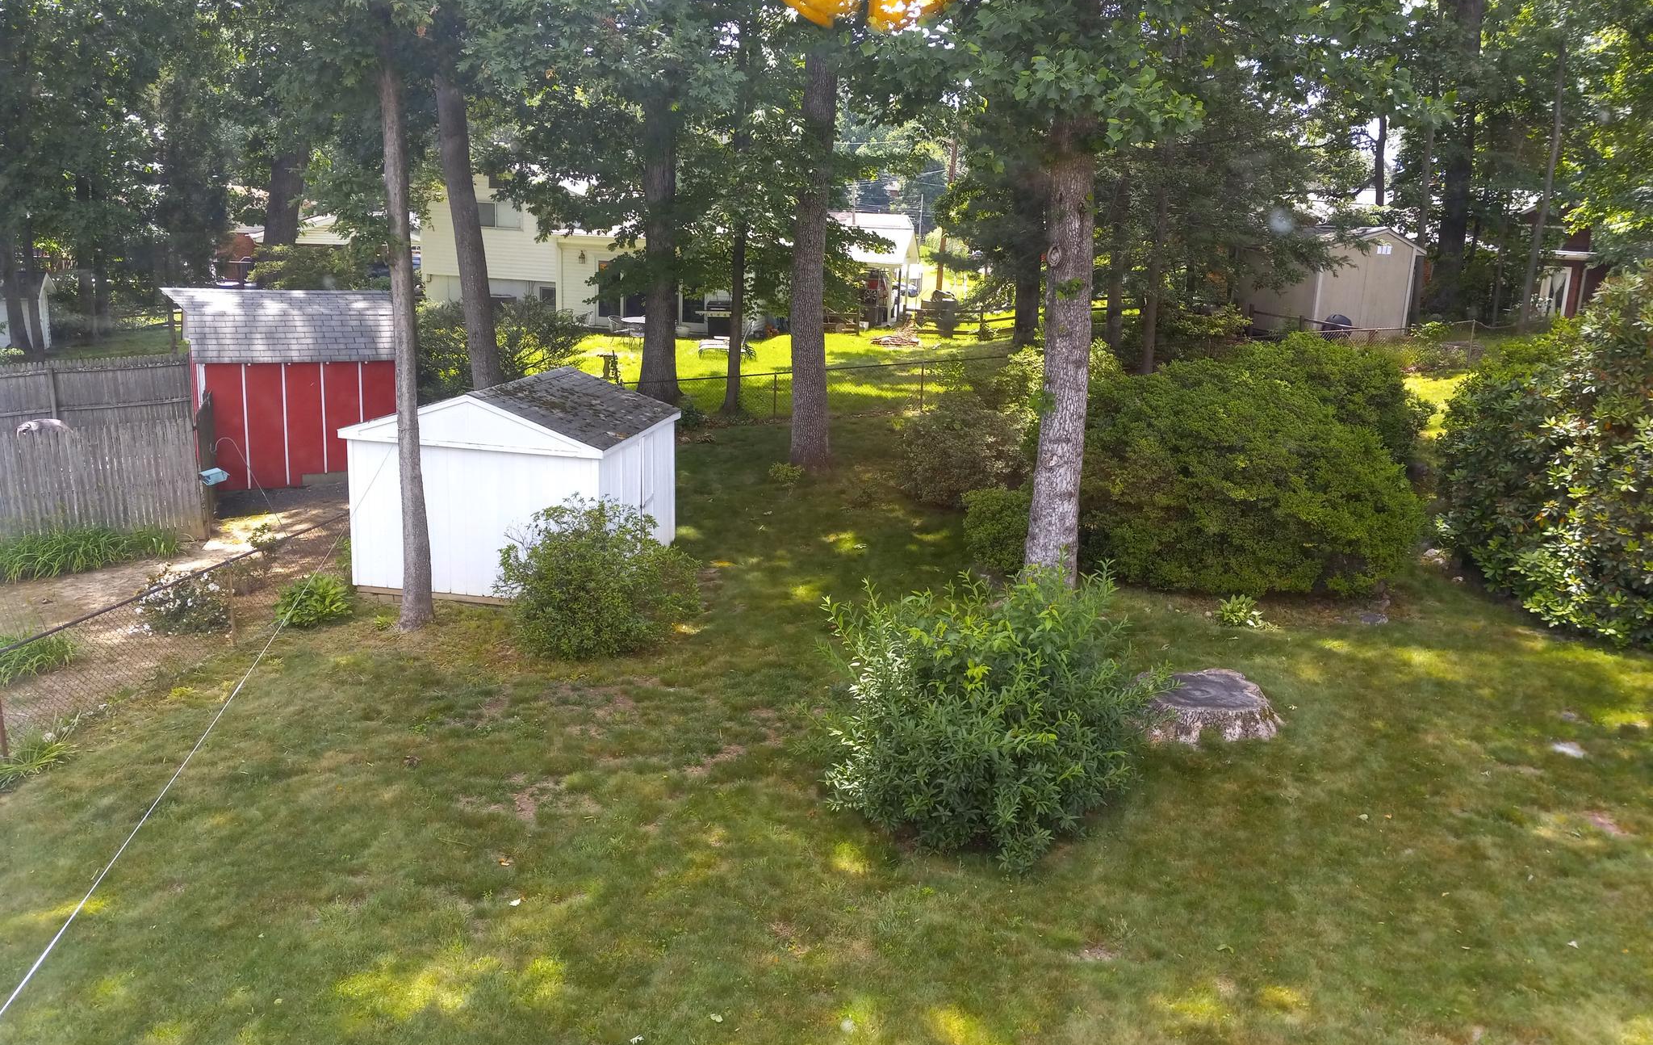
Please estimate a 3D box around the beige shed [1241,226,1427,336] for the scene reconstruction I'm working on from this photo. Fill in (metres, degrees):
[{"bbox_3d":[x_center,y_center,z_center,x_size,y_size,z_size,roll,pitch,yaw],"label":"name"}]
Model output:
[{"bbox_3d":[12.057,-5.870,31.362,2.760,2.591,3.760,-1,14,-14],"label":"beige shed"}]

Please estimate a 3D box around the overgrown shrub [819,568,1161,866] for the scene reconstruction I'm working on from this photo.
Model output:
[{"bbox_3d":[1.238,1.327,9.580,2.530,1.831,2.403,5,13,8],"label":"overgrown shrub"}]

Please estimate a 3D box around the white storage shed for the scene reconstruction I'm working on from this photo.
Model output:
[{"bbox_3d":[-3.835,-0.559,16.376,3.191,2.528,3.246,5,13,8],"label":"white storage shed"}]

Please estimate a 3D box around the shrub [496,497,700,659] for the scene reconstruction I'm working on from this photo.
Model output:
[{"bbox_3d":[-2.420,0.522,13.733,2.125,1.462,1.950,0,13,-10],"label":"shrub"}]

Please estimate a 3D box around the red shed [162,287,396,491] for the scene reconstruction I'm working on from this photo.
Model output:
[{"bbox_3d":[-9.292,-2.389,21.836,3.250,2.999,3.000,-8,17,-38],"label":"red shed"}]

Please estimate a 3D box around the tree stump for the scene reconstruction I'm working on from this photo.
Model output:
[{"bbox_3d":[3.436,1.584,11.410,1.159,0.287,1.159,7,14,18],"label":"tree stump"}]

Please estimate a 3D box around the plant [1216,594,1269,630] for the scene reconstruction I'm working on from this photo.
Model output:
[{"bbox_3d":[4.398,0.927,13.643,0.537,0.325,0.537,7,14,18],"label":"plant"}]

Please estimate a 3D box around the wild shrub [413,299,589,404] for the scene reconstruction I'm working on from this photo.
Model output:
[{"bbox_3d":[-6.554,-3.136,26.046,3.309,2.749,2.900,-1,14,-14],"label":"wild shrub"}]

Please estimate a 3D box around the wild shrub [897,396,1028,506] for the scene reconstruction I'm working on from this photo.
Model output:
[{"bbox_3d":[2.024,-1.120,19.202,1.994,1.540,1.894,4,13,6],"label":"wild shrub"}]

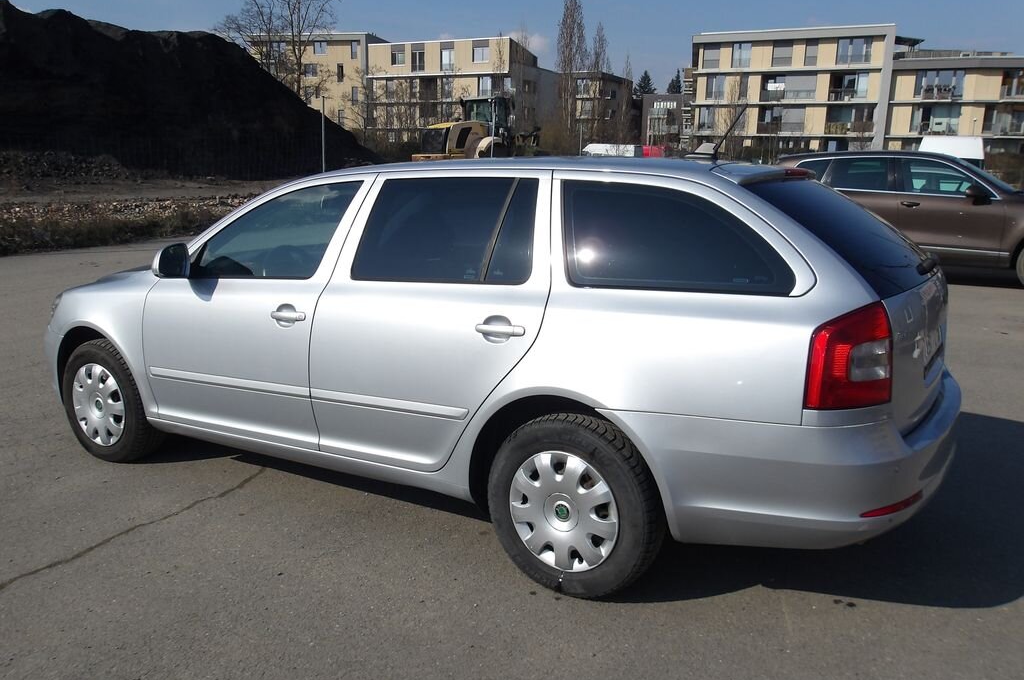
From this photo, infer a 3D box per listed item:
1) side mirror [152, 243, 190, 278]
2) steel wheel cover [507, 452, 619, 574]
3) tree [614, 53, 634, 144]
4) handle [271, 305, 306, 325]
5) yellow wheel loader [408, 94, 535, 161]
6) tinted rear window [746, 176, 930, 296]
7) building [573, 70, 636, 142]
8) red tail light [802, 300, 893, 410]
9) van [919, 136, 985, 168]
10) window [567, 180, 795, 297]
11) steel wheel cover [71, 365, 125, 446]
[{"bbox_3d":[-1.414,-0.341,3.339,0.100,0.145,0.180,7,14,31],"label":"side mirror"},{"bbox_3d":[0.168,0.579,2.697,0.420,0.420,0.060,7,14,31],"label":"steel wheel cover"},{"bbox_3d":[12.369,-24.891,88.701,2.400,13.350,2.400,0,12,0],"label":"tree"},{"bbox_3d":[-0.881,-0.095,3.127,0.195,0.080,0.050,7,14,31],"label":"handle"},{"bbox_3d":[-0.537,-7.540,31.133,2.750,3.400,7.100,12,17,40],"label":"yellow wheel loader"},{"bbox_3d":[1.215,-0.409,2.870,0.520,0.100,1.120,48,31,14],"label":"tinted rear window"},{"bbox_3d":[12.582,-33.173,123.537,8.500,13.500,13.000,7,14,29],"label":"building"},{"bbox_3d":[0.934,0.042,2.202,0.210,0.330,0.200,7,14,31],"label":"red tail light"},{"bbox_3d":[15.439,-5.875,28.278,2.050,2.360,4.900,7,14,27],"label":"van"},{"bbox_3d":[0.476,-0.311,2.409,0.760,0.360,0.060,7,-7,31],"label":"window"},{"bbox_3d":[-2.058,0.323,3.973,0.420,0.420,0.060,7,14,31],"label":"steel wheel cover"}]

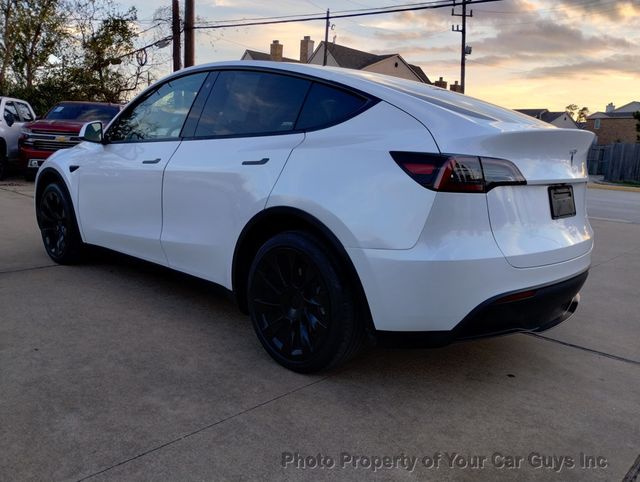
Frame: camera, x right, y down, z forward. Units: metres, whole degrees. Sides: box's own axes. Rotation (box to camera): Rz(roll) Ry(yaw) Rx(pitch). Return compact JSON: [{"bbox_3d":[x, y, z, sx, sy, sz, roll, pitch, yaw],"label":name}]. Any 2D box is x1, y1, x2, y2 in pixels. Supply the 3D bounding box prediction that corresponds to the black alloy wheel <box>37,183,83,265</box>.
[{"bbox_3d":[-2.162,-0.147,4.530,0.710,0.710,0.250,12,14,42],"label":"black alloy wheel"}]

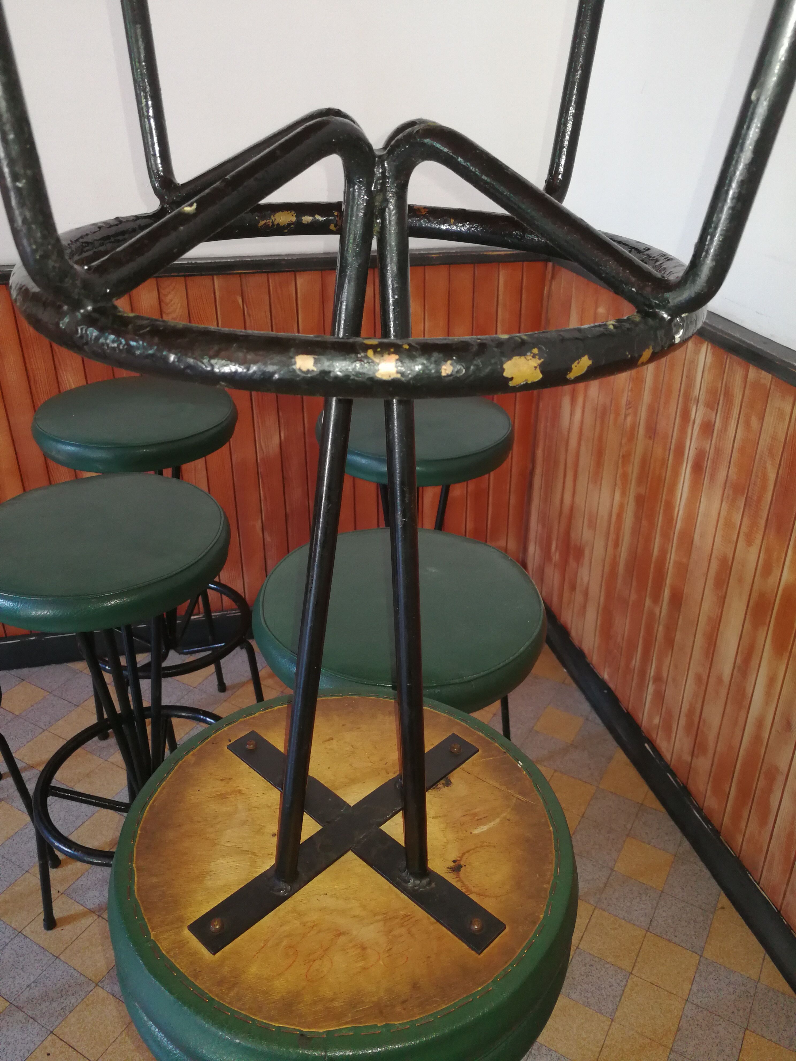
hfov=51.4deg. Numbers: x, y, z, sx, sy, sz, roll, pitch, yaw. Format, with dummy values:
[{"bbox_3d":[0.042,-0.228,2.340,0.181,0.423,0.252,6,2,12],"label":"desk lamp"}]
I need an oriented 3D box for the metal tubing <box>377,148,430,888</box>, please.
[{"bbox_3d":[0.007,0.034,0.515,0.018,0.489,0.018,-2,24,1],"label":"metal tubing"}]

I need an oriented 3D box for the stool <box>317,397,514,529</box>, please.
[{"bbox_3d":[0.033,0.158,1.739,0.385,0.835,0.385,-25,37,-37],"label":"stool"}]

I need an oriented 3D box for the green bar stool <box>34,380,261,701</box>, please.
[{"bbox_3d":[-0.493,0.143,1.755,0.385,0.845,0.385,-19,34,-30],"label":"green bar stool"}]

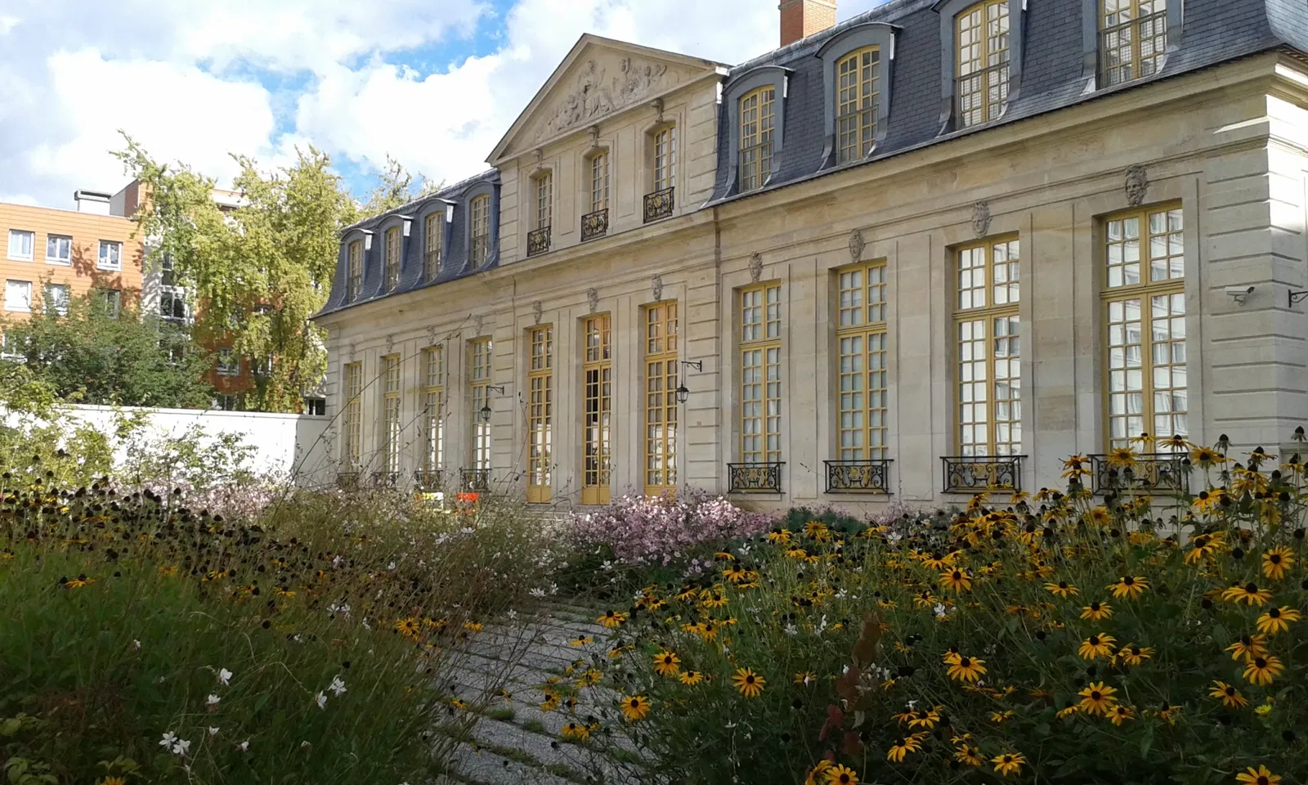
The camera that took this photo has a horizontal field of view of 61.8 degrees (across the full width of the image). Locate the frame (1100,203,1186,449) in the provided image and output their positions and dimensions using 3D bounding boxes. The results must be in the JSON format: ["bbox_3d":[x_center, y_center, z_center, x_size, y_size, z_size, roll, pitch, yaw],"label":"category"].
[{"bbox_3d":[6.746,-0.594,14.865,0.140,3.797,1.280,4,-6,-39],"label":"frame"}]

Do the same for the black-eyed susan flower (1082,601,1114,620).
[{"bbox_3d":[0.892,0.441,2.200,0.063,0.025,0.063,-2,15,22],"label":"black-eyed susan flower"}]

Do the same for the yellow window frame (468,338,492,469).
[{"bbox_3d":[-3.922,0.399,25.455,0.150,3.332,1.188,5,-7,-40],"label":"yellow window frame"}]

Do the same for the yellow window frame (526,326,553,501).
[{"bbox_3d":[-2.341,0.459,23.579,0.150,3.836,1.188,5,-7,-40],"label":"yellow window frame"}]

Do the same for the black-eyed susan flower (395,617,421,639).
[{"bbox_3d":[-0.676,0.647,3.000,0.066,0.066,0.030,1,-50,-12],"label":"black-eyed susan flower"}]

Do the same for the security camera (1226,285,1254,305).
[{"bbox_3d":[7.259,-1.208,13.527,0.170,0.220,0.370,2,5,-23],"label":"security camera"}]

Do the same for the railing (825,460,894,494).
[{"bbox_3d":[3.405,1.420,18.255,0.120,0.560,1.470,4,-6,-39],"label":"railing"}]

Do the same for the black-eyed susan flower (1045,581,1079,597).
[{"bbox_3d":[0.775,0.375,2.076,0.066,0.028,0.066,5,6,21],"label":"black-eyed susan flower"}]

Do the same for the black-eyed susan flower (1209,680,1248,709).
[{"bbox_3d":[0.884,0.465,1.681,0.066,0.028,0.066,31,14,31],"label":"black-eyed susan flower"}]

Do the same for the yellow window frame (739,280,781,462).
[{"bbox_3d":[2.120,-0.141,20.491,0.140,3.797,1.280,4,-6,-39],"label":"yellow window frame"}]

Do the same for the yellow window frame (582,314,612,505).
[{"bbox_3d":[-1.059,0.343,22.075,0.150,3.848,1.188,5,-7,-40],"label":"yellow window frame"}]

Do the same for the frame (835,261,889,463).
[{"bbox_3d":[3.304,-0.337,16.988,0.150,3.340,1.188,5,-7,-40],"label":"frame"}]

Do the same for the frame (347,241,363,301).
[{"bbox_3d":[-9.448,-3.831,34.776,0.140,1.850,1.000,4,-6,-39],"label":"frame"}]

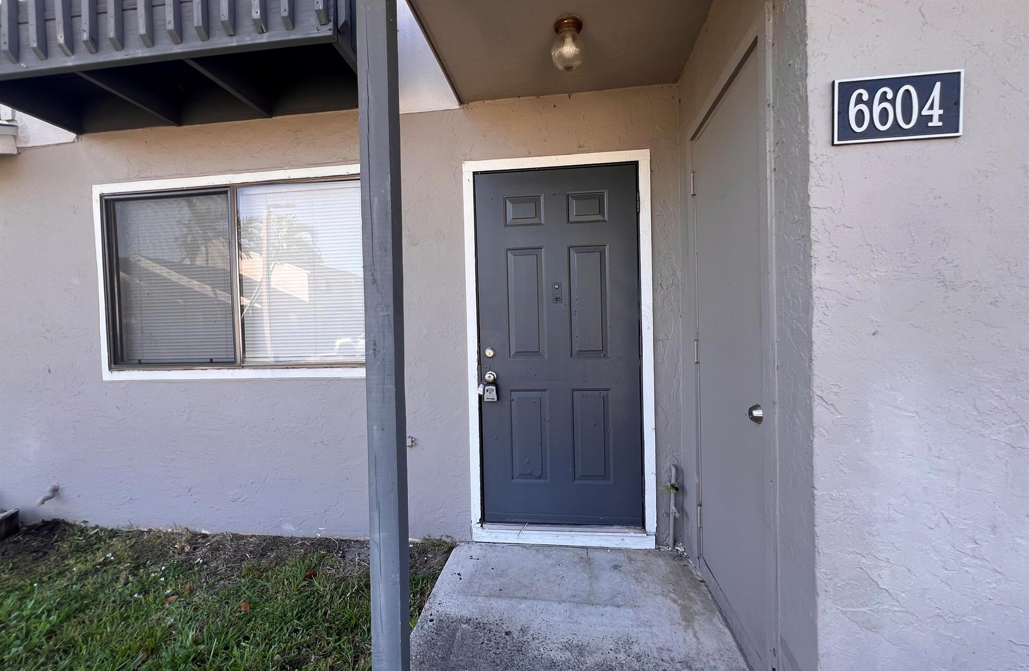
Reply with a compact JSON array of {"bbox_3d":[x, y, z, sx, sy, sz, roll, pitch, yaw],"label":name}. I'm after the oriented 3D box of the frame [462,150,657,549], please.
[{"bbox_3d":[0.252,0.093,2.254,1.048,2.221,0.100,-1,1,7],"label":"frame"}]

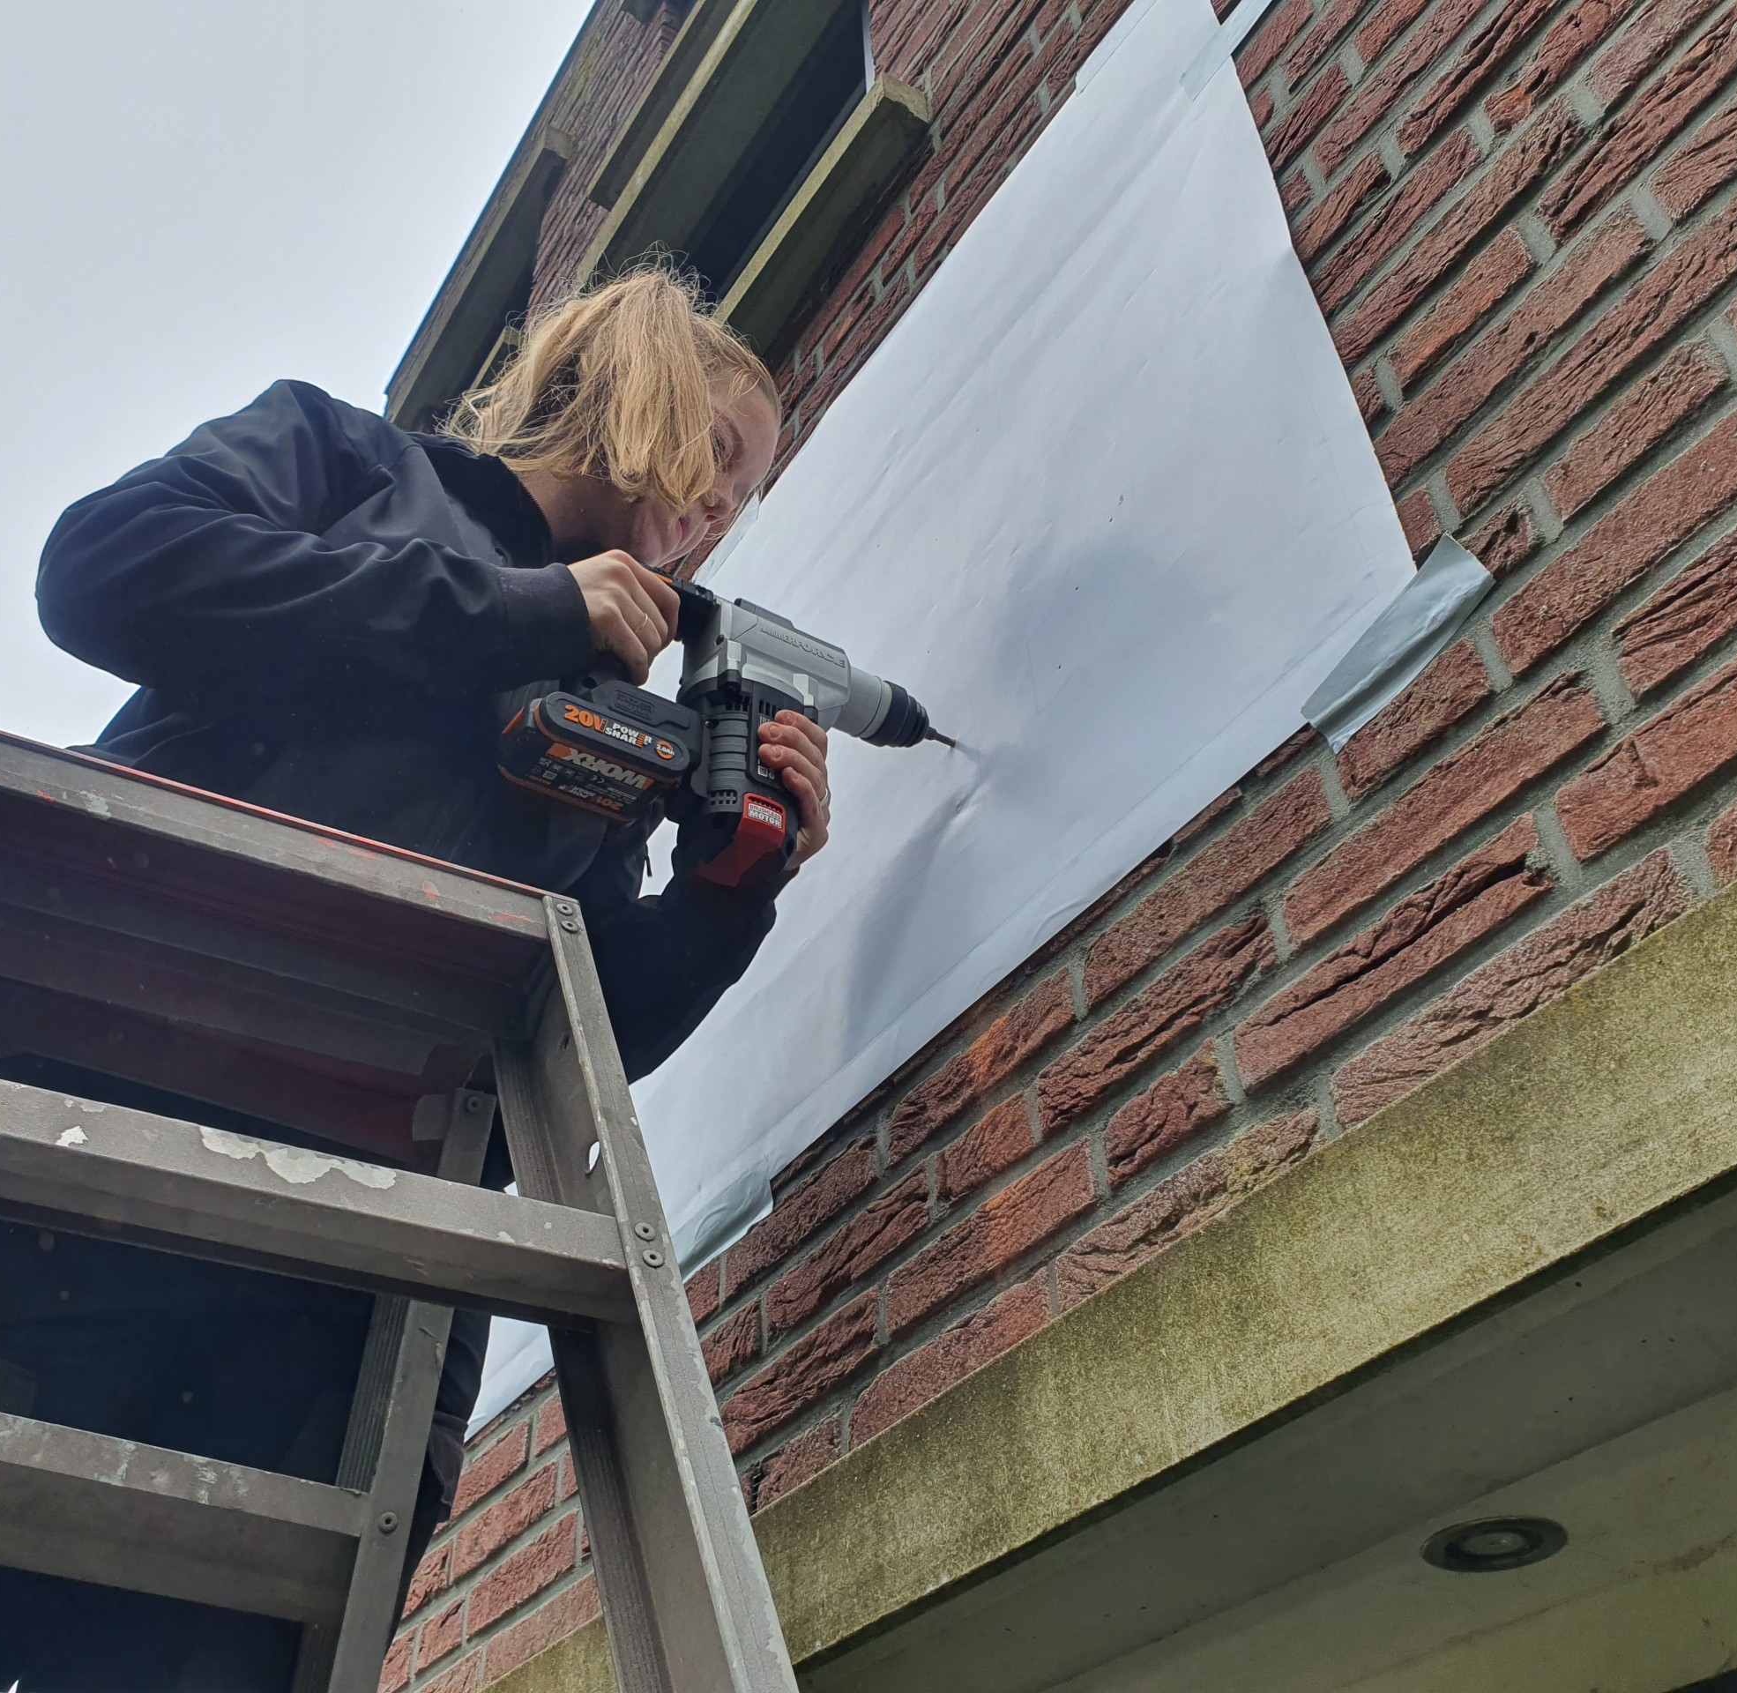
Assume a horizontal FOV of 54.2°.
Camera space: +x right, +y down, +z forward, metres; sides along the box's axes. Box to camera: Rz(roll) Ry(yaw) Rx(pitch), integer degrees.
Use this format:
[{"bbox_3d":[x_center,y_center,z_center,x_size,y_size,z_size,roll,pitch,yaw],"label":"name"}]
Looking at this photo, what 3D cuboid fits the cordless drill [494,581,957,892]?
[{"bbox_3d":[-0.081,-0.075,1.171,0.353,0.228,0.085,21,-46,-26],"label":"cordless drill"}]

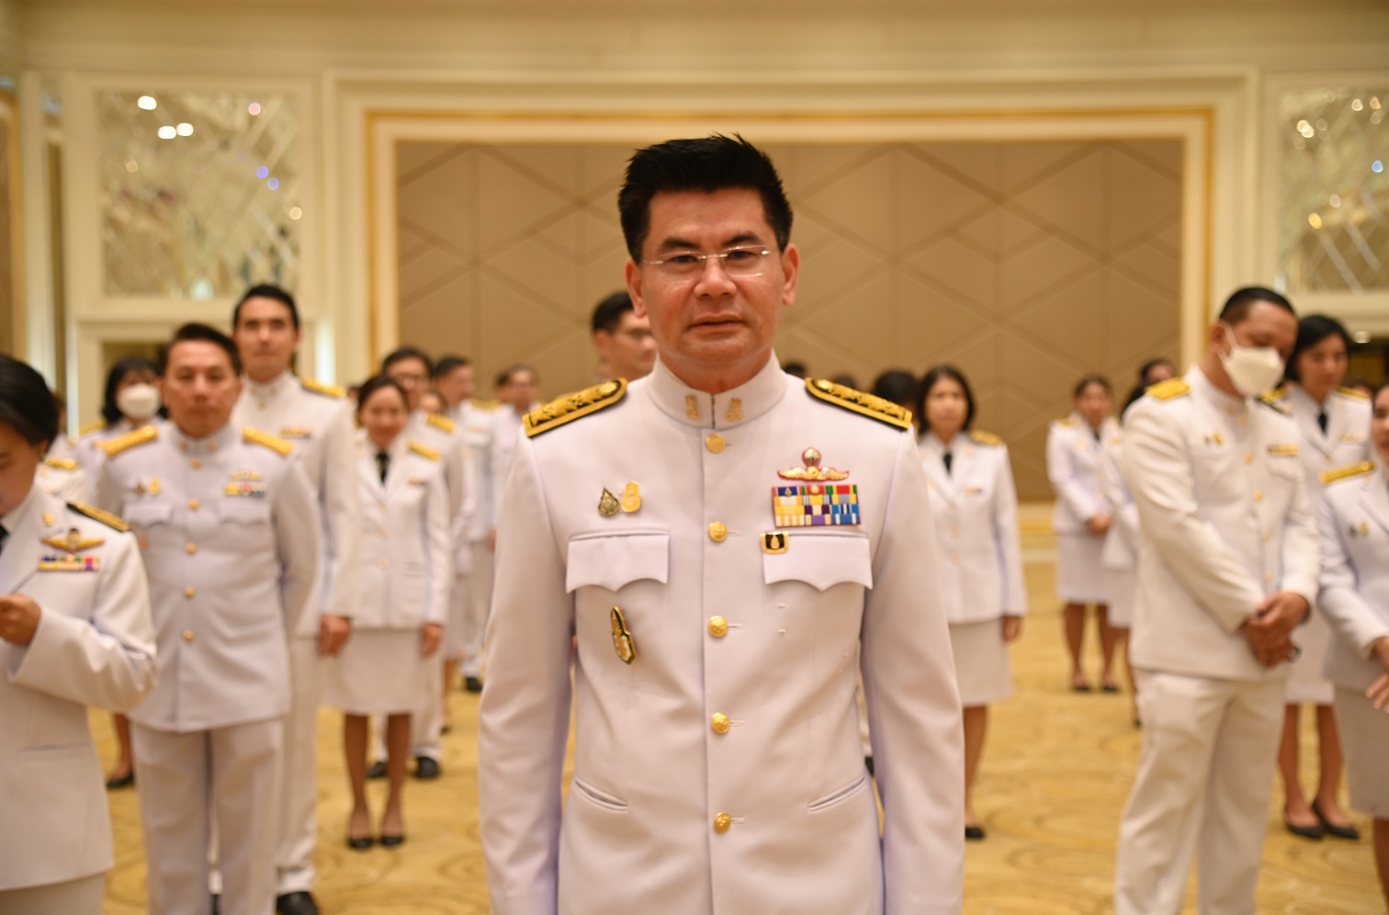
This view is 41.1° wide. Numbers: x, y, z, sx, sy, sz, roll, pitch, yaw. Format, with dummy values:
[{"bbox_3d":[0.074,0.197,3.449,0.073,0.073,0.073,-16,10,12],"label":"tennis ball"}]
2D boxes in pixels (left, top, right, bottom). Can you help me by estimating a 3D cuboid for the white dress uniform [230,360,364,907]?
[{"bbox_3d":[-1.209,0.497,5.200,0.520,1.480,0.300,0,1,-7],"label":"white dress uniform"}]

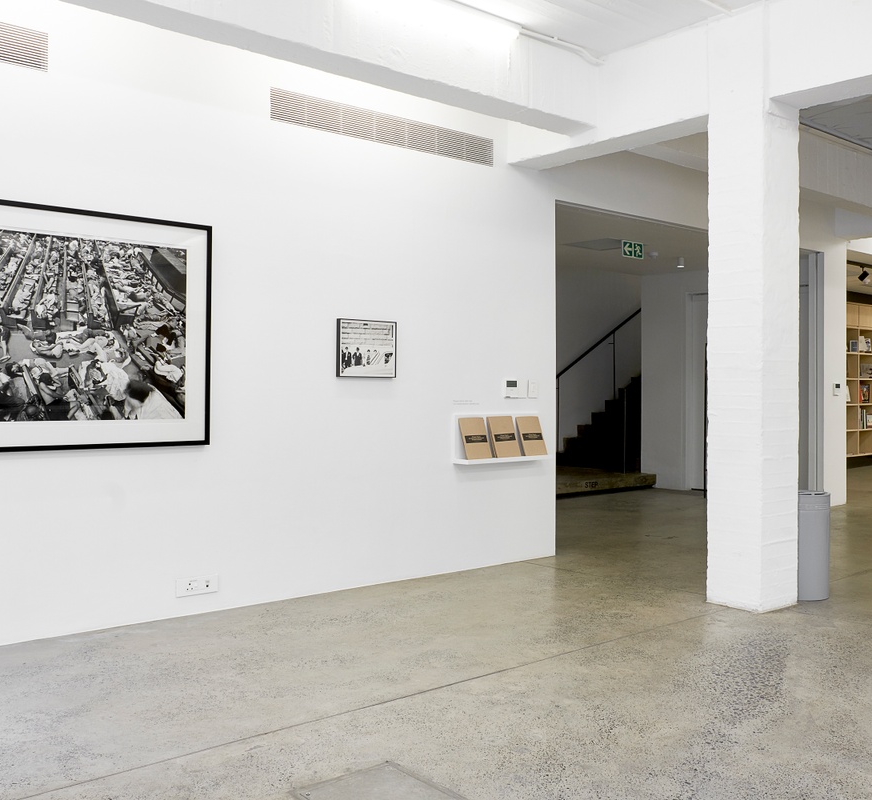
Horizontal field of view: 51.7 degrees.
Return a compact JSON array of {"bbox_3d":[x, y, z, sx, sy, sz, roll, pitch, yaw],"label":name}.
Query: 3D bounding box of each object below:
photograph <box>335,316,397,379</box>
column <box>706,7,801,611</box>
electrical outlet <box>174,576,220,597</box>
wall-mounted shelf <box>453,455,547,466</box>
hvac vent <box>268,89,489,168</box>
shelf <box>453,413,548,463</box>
[{"bbox_3d":[-0.407,-0.303,5.348,0.419,0.333,0.030,0,0,-39],"label":"photograph"},{"bbox_3d":[1.737,-0.484,4.953,0.357,3.203,0.323,0,0,-39],"label":"column"},{"bbox_3d":[-1.239,0.971,4.693,0.233,0.094,0.015,0,0,-39],"label":"electrical outlet"},{"bbox_3d":[0.457,0.401,5.978,0.773,0.029,0.137,0,0,-39],"label":"wall-mounted shelf"},{"bbox_3d":[-0.258,-1.636,5.470,1.662,0.182,0.029,0,0,-39],"label":"hvac vent"},{"bbox_3d":[0.457,0.248,5.978,0.773,0.328,0.137,0,0,-39],"label":"shelf"}]

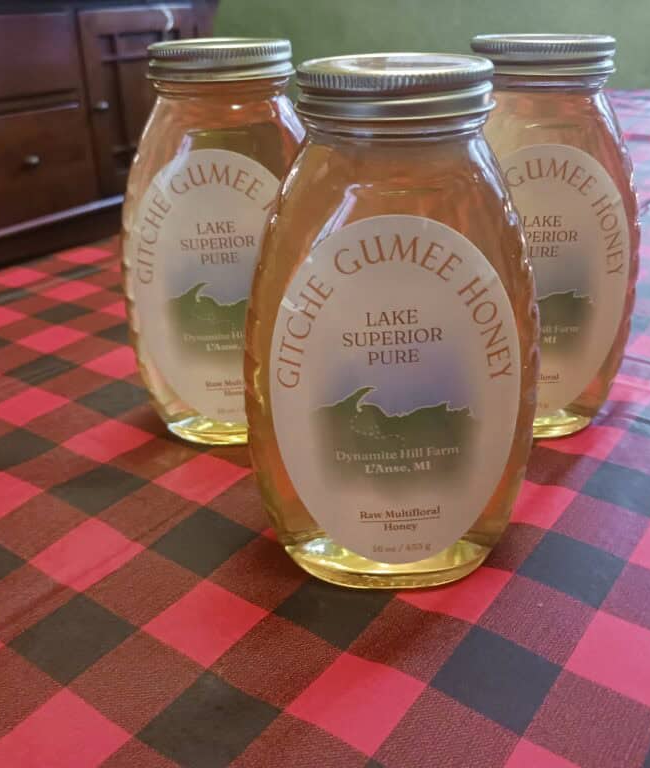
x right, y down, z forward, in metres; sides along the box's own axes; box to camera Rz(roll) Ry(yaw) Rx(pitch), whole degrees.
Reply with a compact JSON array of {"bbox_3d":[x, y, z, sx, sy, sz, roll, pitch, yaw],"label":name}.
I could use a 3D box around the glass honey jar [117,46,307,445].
[{"bbox_3d":[-0.034,-0.051,0.301,0.084,0.142,0.058,-1,27,1],"label":"glass honey jar"}]

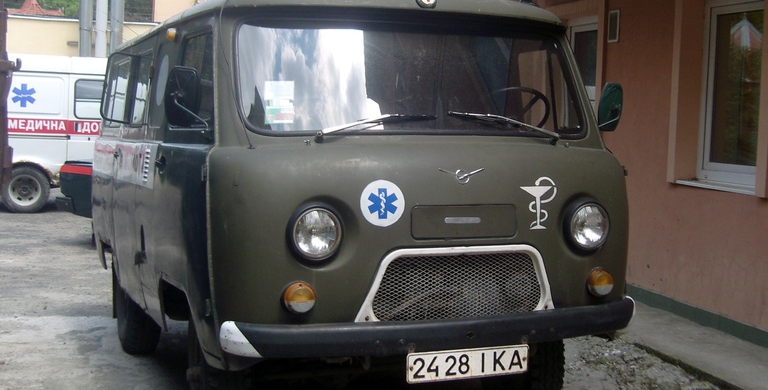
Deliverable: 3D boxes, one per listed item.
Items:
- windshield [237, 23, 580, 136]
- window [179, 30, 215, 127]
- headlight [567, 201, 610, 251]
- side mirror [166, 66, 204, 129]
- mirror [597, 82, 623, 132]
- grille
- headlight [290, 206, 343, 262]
[{"bbox_3d":[0.185,-0.471,4.014,1.520,0.510,0.200,-1,-16,-23],"label":"windshield"},{"bbox_3d":[-0.774,-0.475,4.009,0.070,0.420,0.630,8,0,-23],"label":"window"},{"bbox_3d":[0.828,0.127,4.020,0.195,0.195,0.090,-1,4,-23],"label":"headlight"},{"bbox_3d":[-0.766,-0.378,3.736,0.155,0.230,0.070,0,3,-8],"label":"side mirror"},{"bbox_3d":[1.043,-0.403,4.503,0.155,0.230,0.070,-2,5,-41],"label":"mirror"},{"bbox_3d":[0.297,0.352,3.770,0.740,0.250,0.070,-1,10,-23],"label":"grille"},{"bbox_3d":[-0.255,0.139,3.561,0.195,0.195,0.090,-1,4,-23],"label":"headlight"}]

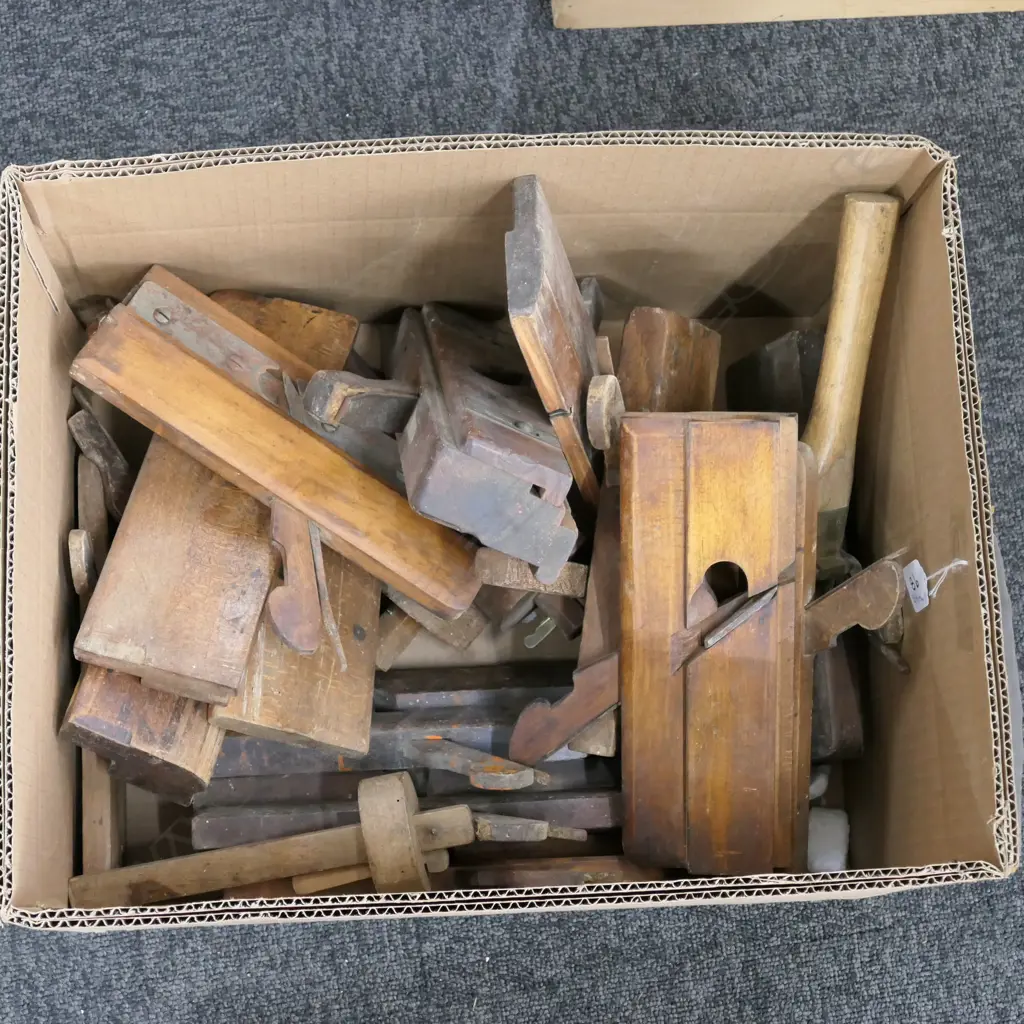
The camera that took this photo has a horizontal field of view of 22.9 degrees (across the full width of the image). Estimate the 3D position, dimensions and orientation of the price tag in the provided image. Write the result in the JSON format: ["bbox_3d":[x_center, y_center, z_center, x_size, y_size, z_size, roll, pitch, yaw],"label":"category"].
[{"bbox_3d":[0.208,0.038,1.296,0.003,0.036,0.022,-17,83,-11],"label":"price tag"}]

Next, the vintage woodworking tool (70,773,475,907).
[{"bbox_3d":[-0.131,0.188,1.367,0.222,0.055,0.065,-10,81,3],"label":"vintage woodworking tool"}]

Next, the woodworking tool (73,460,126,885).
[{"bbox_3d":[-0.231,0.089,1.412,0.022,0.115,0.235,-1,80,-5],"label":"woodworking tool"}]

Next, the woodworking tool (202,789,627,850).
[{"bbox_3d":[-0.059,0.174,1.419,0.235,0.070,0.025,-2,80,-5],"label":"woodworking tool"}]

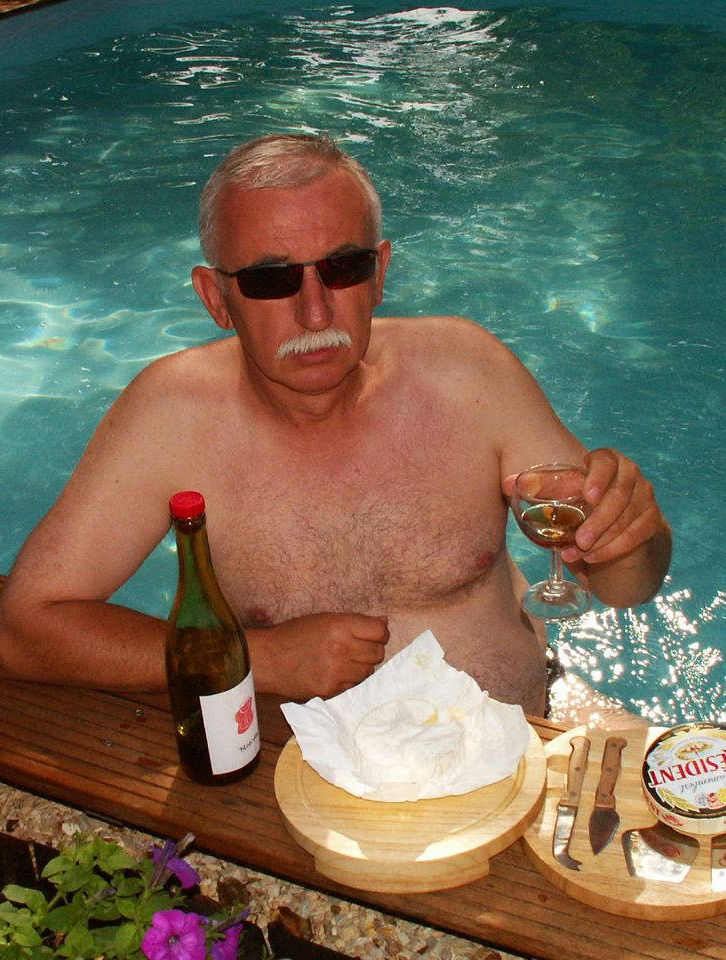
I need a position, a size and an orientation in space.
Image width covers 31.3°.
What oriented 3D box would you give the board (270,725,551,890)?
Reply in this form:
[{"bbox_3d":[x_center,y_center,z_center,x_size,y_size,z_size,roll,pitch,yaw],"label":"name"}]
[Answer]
[{"bbox_3d":[0.044,0.278,1.206,0.251,0.035,0.251,-5,29,0],"label":"board"}]

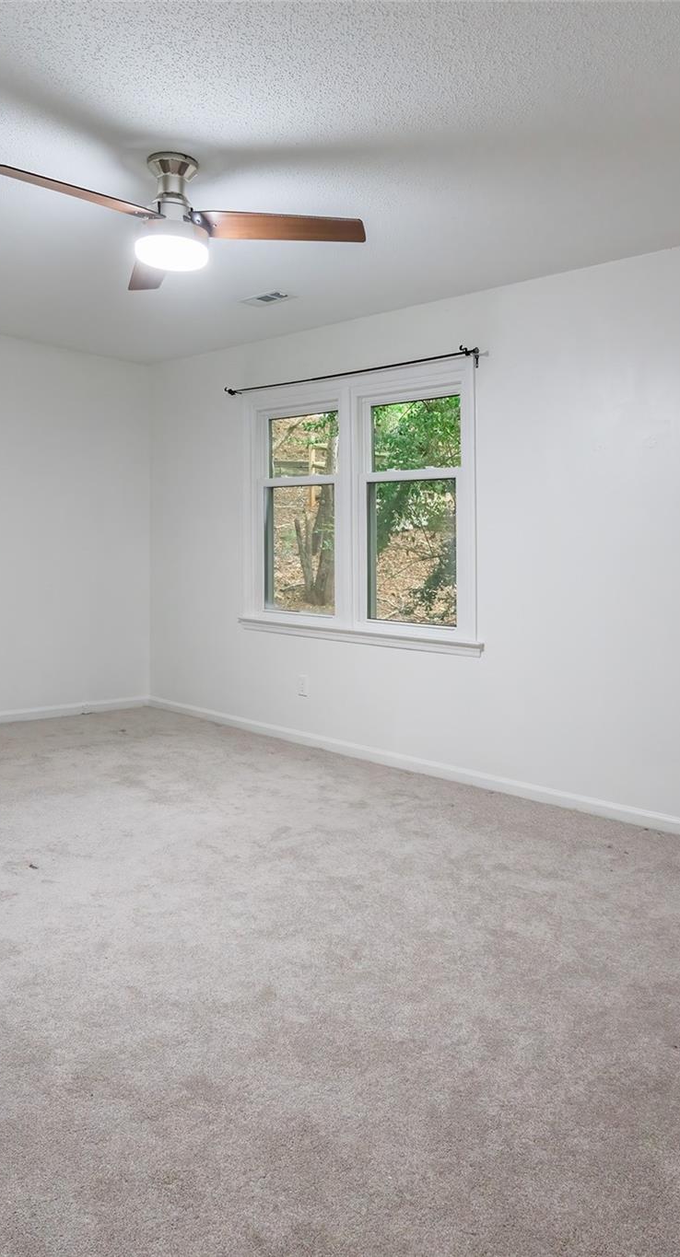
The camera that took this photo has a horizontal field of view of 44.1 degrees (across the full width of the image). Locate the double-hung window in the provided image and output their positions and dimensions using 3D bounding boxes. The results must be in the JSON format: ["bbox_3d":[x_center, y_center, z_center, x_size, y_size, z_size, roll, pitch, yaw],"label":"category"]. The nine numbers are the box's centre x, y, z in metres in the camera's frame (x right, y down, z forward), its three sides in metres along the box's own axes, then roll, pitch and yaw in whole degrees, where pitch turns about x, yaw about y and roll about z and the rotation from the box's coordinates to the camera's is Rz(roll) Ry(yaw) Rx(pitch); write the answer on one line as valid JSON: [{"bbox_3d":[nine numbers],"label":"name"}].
[{"bbox_3d":[0.037,-0.674,4.715,1.764,1.470,0.120,6,6,42],"label":"double-hung window"}]

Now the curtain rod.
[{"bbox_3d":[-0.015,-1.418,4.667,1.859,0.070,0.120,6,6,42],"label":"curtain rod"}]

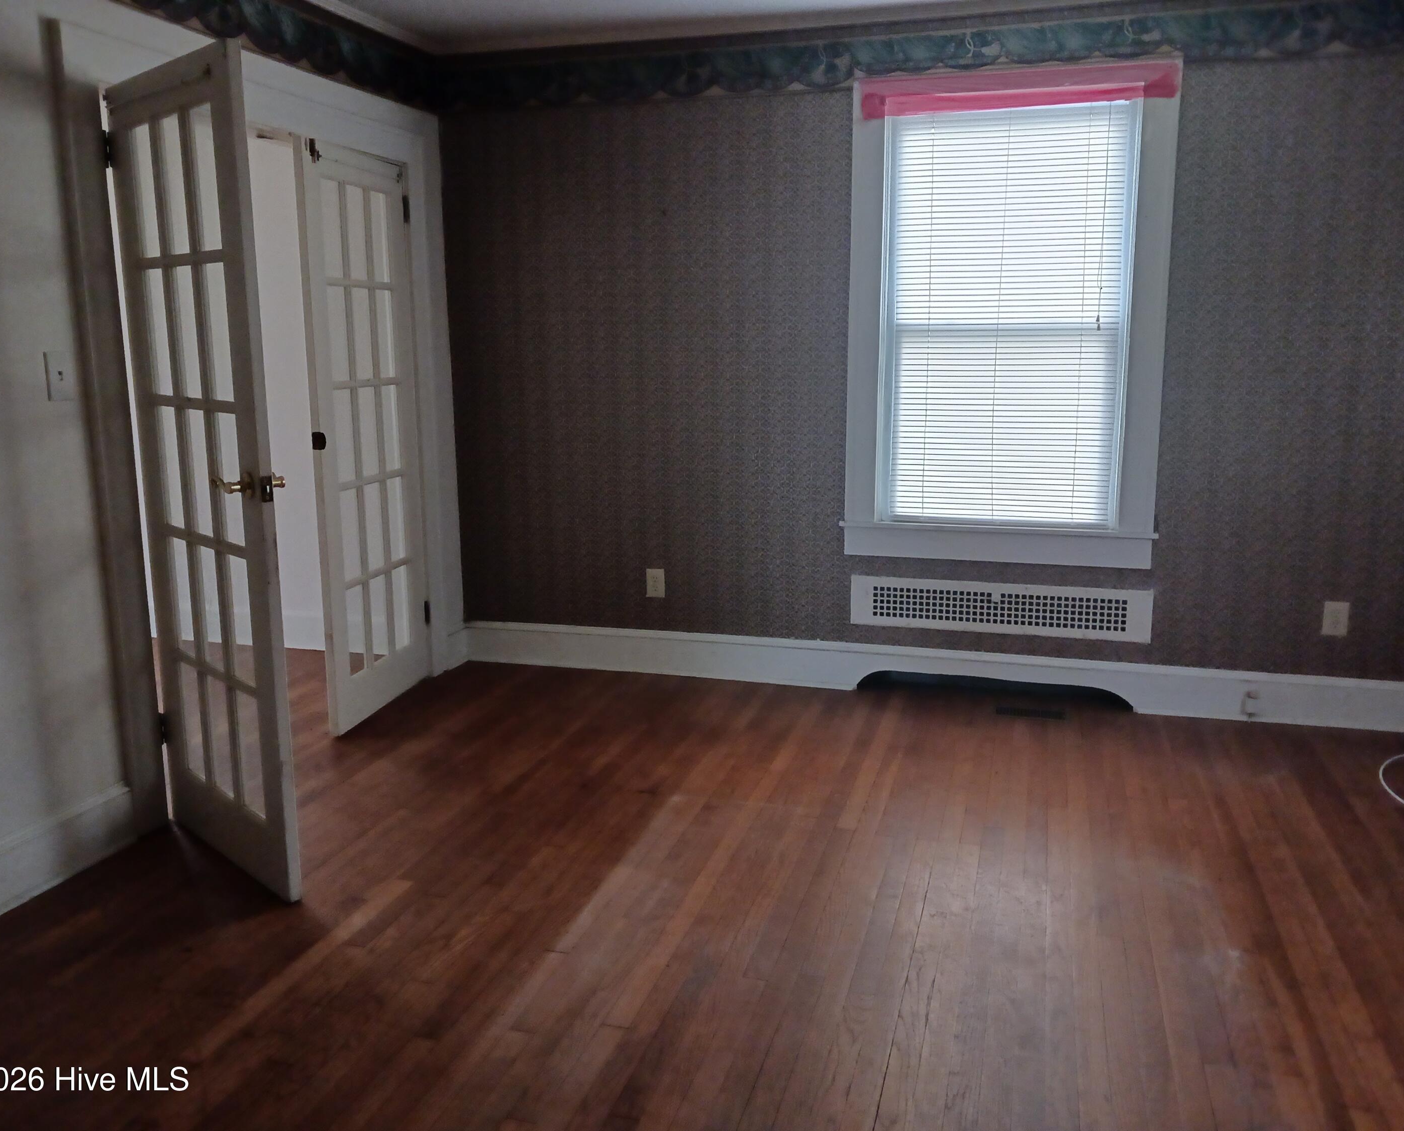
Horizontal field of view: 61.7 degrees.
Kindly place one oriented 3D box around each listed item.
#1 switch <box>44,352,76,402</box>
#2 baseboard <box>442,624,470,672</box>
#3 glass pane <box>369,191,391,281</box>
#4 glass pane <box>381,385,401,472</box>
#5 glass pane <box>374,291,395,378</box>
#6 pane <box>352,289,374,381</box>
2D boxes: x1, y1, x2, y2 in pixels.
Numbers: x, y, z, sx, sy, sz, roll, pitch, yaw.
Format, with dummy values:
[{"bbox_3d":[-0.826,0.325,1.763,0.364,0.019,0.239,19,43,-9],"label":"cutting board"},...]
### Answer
[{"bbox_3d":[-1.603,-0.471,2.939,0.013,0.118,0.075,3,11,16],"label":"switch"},{"bbox_3d":[-1.048,0.341,4.989,0.020,0.174,0.187,3,11,16],"label":"baseboard"},{"bbox_3d":[-1.179,-1.194,4.289,0.015,0.313,0.127,2,11,12],"label":"glass pane"},{"bbox_3d":[-1.175,-0.515,4.417,0.015,0.316,0.127,2,11,12],"label":"glass pane"},{"bbox_3d":[-1.177,-0.854,4.353,0.015,0.315,0.127,2,11,12],"label":"glass pane"},{"bbox_3d":[-1.214,-0.823,4.185,0.015,0.315,0.127,2,11,12],"label":"pane"}]

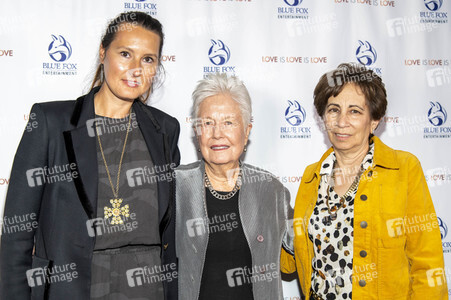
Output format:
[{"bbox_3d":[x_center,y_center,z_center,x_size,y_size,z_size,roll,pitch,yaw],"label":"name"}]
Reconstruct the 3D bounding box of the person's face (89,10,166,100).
[{"bbox_3d":[-0.267,-0.252,1.890,0.180,0.260,0.215,9,-2,-18],"label":"person's face"}]

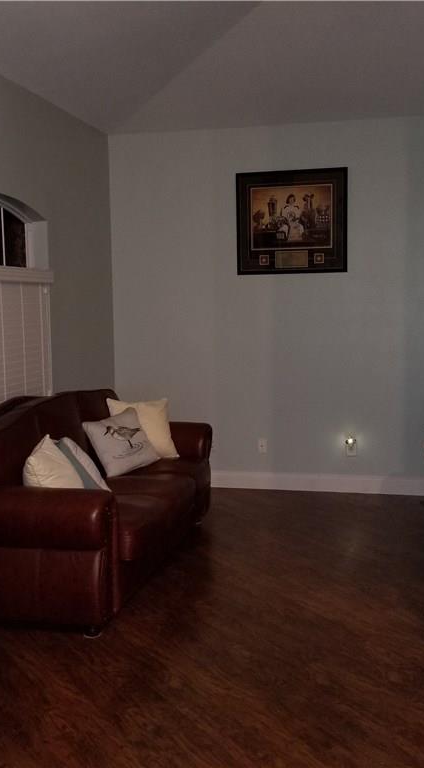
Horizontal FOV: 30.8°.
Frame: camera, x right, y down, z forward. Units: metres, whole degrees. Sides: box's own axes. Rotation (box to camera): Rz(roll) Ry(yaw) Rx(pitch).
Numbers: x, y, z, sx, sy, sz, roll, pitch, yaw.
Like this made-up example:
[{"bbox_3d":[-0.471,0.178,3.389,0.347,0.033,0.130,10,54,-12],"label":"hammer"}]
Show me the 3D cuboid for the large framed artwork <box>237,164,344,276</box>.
[{"bbox_3d":[0.584,-1.198,5.689,0.823,0.754,0.035,0,6,14],"label":"large framed artwork"}]

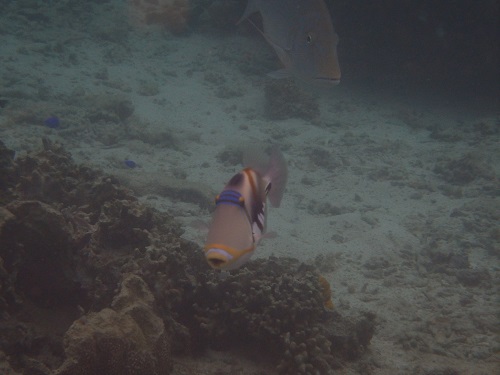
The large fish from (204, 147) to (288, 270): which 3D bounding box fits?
[{"bbox_3d":[-0.001,0.020,1.920,0.045,0.100,0.210,1,21,18],"label":"large fish"}]

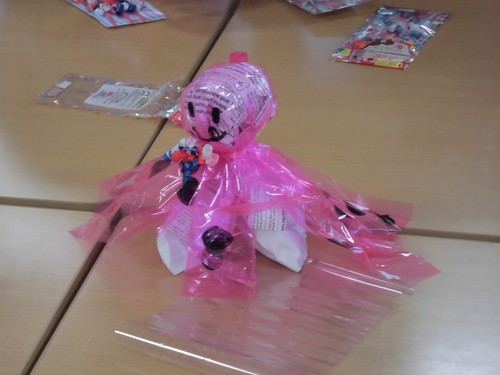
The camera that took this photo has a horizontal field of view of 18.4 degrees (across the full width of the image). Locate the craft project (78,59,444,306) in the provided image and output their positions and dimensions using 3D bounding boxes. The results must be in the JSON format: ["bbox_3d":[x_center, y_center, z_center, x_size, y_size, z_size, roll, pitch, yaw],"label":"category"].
[{"bbox_3d":[0.006,-0.031,1.576,0.385,0.208,0.243,7,27,15],"label":"craft project"}]

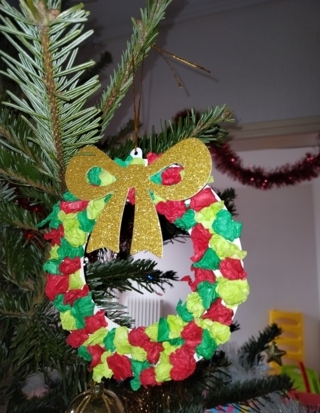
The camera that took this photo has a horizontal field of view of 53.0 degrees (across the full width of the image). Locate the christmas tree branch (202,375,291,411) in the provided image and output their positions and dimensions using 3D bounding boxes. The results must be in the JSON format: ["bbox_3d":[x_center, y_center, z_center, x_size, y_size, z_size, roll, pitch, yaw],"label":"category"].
[{"bbox_3d":[0.173,0.366,0.630,0.182,0.050,0.065,-9,-9,-6],"label":"christmas tree branch"}]

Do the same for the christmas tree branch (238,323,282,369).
[{"bbox_3d":[0.239,0.323,0.745,0.131,0.042,0.050,-40,-2,-13],"label":"christmas tree branch"}]

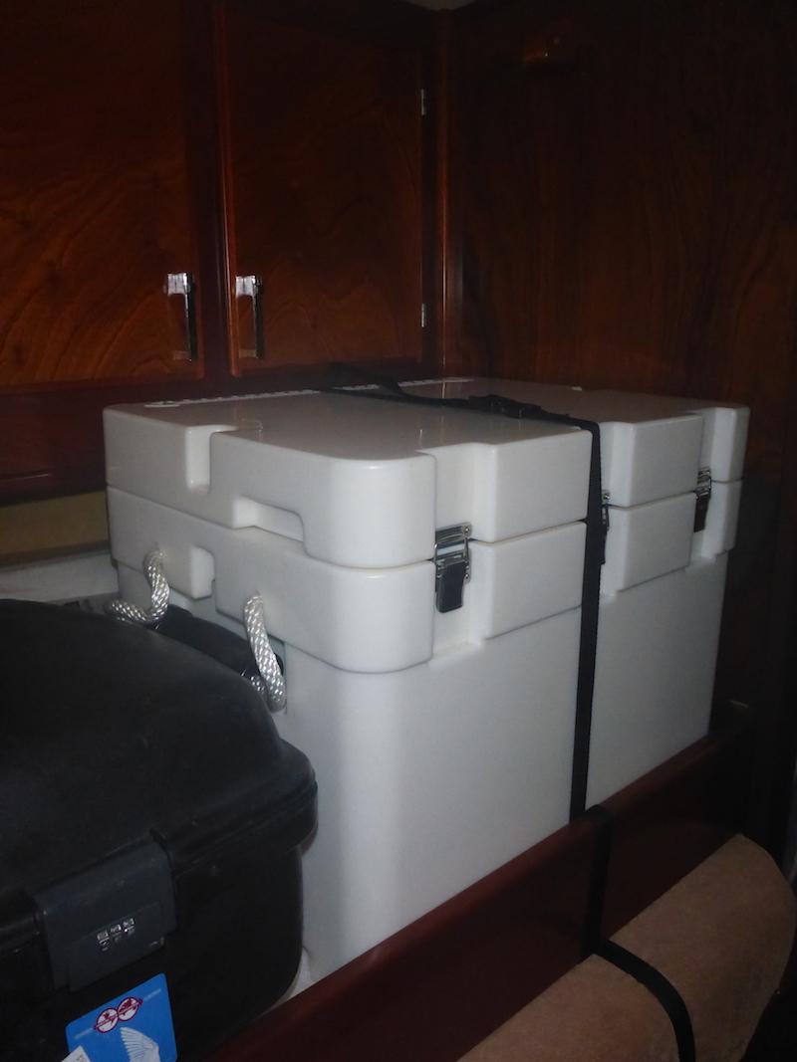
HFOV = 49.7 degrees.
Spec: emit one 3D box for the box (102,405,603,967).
[{"bbox_3d":[-0.088,0.128,1.059,0.315,0.536,0.549,-13,19,-40],"label":"box"}]

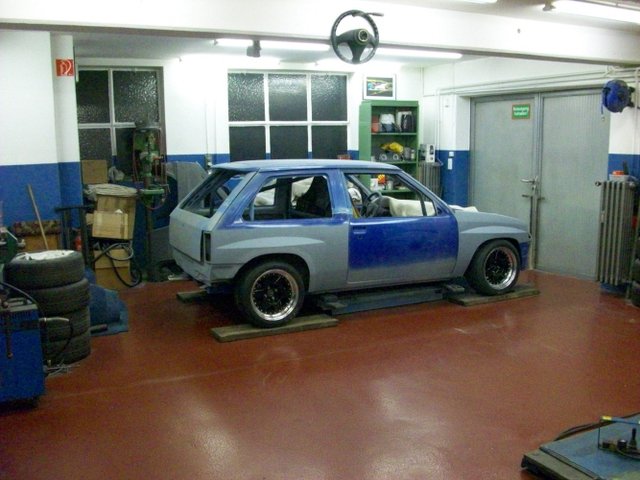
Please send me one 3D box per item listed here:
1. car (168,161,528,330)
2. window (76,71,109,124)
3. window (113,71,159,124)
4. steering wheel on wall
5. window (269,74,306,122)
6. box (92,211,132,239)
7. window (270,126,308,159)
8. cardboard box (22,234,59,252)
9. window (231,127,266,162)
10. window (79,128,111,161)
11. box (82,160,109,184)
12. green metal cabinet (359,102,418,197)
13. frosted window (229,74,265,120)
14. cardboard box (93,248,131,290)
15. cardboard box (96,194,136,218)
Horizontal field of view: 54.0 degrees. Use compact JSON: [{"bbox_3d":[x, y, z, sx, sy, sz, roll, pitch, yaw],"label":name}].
[{"bbox_3d":[0.359,-0.133,6.194,3.470,1.350,1.550,-5,10,-24],"label":"car"},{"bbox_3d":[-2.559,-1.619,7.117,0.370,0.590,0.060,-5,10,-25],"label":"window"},{"bbox_3d":[-2.083,-1.610,7.109,0.504,0.598,0.060,-5,10,-22],"label":"window"},{"bbox_3d":[0.250,-1.424,4.420,0.375,0.375,0.110,-5,10,-25],"label":"steering wheel on wall"},{"bbox_3d":[-0.401,-1.768,7.806,0.501,0.559,0.060,-5,10,-22],"label":"window"},{"bbox_3d":[-2.268,-0.154,6.830,0.360,0.300,0.250,1,9,12],"label":"box"},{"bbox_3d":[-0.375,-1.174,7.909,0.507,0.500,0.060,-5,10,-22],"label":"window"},{"bbox_3d":[-2.400,0.127,5.419,0.320,0.320,0.290,-5,10,-25],"label":"cardboard box"},{"bbox_3d":[-0.897,-1.162,7.972,0.480,0.540,0.060,-5,10,-25],"label":"window"},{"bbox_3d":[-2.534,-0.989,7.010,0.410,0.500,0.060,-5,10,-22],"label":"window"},{"bbox_3d":[-2.496,-0.738,6.992,0.270,0.280,0.200,-5,10,-25],"label":"box"},{"bbox_3d":[0.946,-0.838,8.601,0.750,2.050,0.380,-5,10,-25],"label":"green metal cabinet"},{"bbox_3d":[-0.887,-1.734,7.605,0.451,0.568,0.060,-5,10,-22],"label":"frosted window"},{"bbox_3d":[-2.247,0.296,6.852,0.360,0.440,0.300,-3,9,-14],"label":"cardboard box"},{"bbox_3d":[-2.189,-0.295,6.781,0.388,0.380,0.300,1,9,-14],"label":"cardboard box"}]

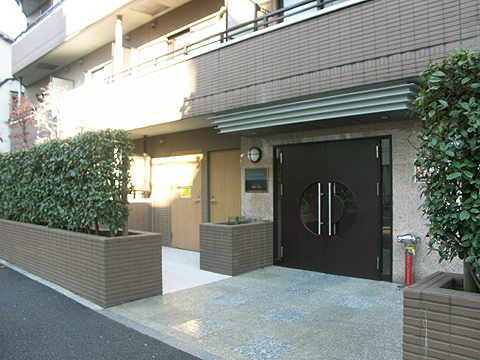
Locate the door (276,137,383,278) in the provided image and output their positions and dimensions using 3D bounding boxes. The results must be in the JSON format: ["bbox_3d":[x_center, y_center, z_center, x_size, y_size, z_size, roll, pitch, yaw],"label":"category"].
[{"bbox_3d":[1.428,0.472,6.483,1.825,2.145,0.070,-1,-2,41],"label":"door"}]

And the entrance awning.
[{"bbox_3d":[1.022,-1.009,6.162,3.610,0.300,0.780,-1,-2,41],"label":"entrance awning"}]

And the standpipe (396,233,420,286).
[{"bbox_3d":[2.359,1.140,5.410,0.300,0.745,0.210,-1,-2,41],"label":"standpipe"}]

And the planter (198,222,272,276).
[{"bbox_3d":[-0.038,1.173,6.932,0.785,0.795,1.162,-1,-2,41],"label":"planter"}]

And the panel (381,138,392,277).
[{"bbox_3d":[2.194,0.406,5.815,0.160,2.065,0.060,-1,-2,41],"label":"panel"}]

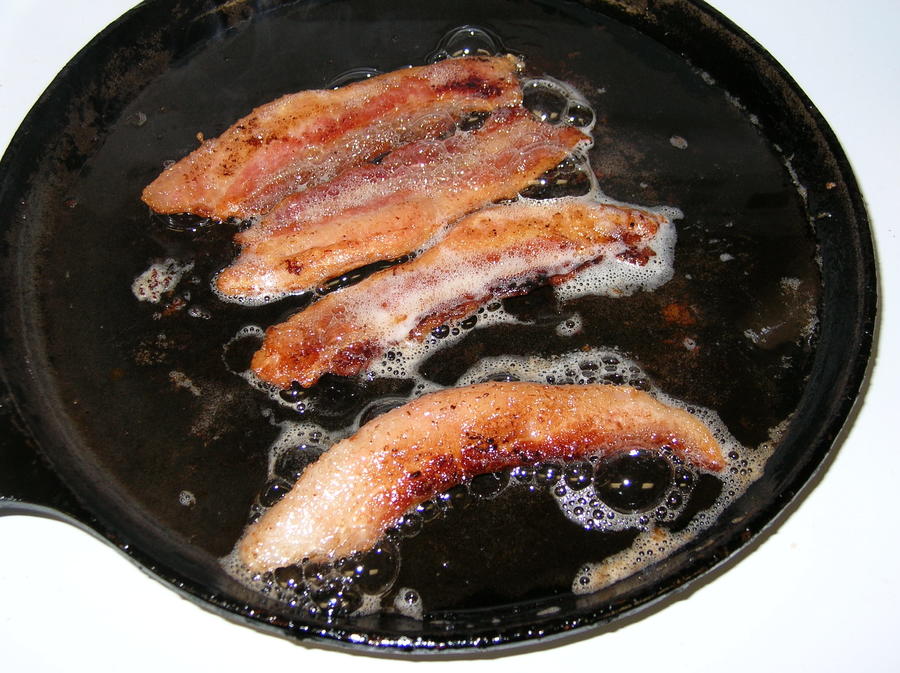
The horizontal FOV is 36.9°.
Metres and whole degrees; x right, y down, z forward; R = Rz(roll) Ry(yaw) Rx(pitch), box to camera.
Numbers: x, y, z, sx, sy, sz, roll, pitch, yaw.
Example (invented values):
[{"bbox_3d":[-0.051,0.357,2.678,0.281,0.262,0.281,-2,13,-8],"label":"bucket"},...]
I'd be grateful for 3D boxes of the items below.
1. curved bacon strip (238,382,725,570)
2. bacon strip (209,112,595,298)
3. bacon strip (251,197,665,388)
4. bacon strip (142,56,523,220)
[{"bbox_3d":[0.006,0.033,0.388,0.141,0.013,0.045,-12,58,-10],"label":"curved bacon strip"},{"bbox_3d":[-0.016,-0.046,0.440,0.136,0.010,0.037,-28,62,-19],"label":"bacon strip"},{"bbox_3d":[0.004,-0.020,0.424,0.143,0.011,0.038,-20,60,-15],"label":"bacon strip"},{"bbox_3d":[-0.037,-0.071,0.456,0.142,0.010,0.040,-24,61,-17],"label":"bacon strip"}]

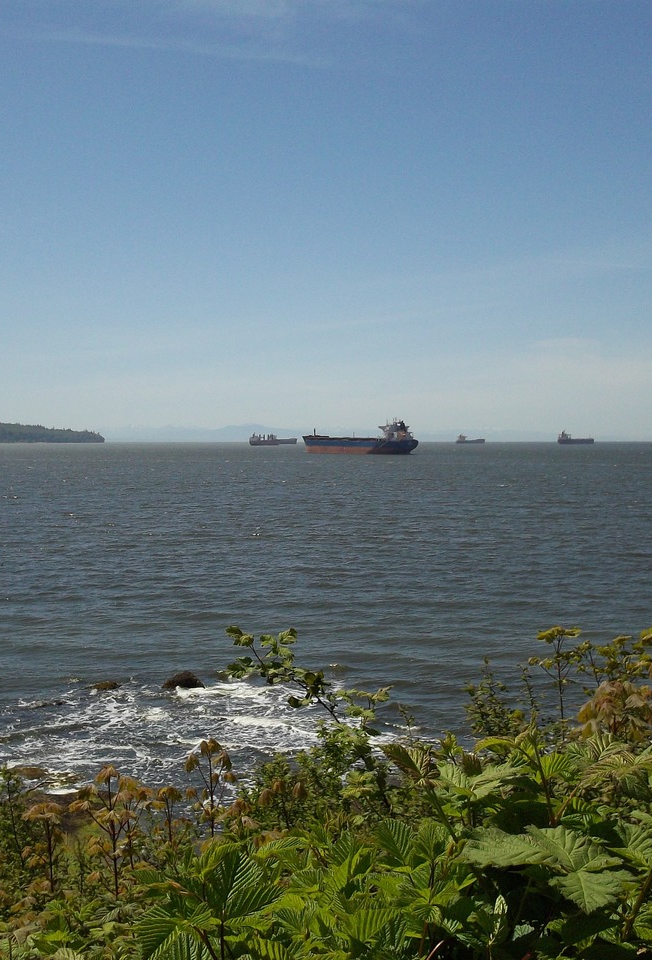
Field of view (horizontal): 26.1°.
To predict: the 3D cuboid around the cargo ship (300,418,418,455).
[{"bbox_3d":[26.000,-42.360,1389.510,32.200,35.500,218.000,-1,2,-27],"label":"cargo ship"}]

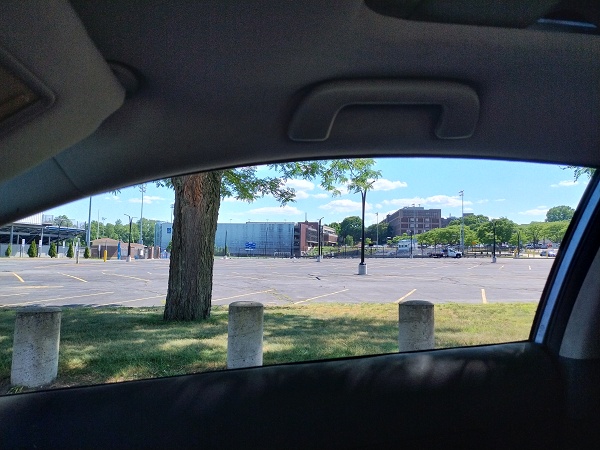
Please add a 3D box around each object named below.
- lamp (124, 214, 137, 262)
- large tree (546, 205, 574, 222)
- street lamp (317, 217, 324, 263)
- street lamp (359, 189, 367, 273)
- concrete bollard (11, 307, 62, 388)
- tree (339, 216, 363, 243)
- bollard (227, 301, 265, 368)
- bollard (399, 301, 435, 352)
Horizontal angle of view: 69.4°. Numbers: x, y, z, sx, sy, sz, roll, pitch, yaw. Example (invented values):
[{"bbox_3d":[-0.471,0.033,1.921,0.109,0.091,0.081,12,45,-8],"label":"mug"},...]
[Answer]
[{"bbox_3d":[-23.577,1.856,60.022,1.500,6.600,0.600,1,-3,-13],"label":"lamp"},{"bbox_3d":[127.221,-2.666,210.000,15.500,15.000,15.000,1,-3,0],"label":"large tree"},{"bbox_3d":[3.006,2.229,64.349,1.200,6.600,0.600,1,-3,-13],"label":"street lamp"},{"bbox_3d":[4.492,0.228,30.714,1.500,6.600,0.600,1,-3,-13],"label":"street lamp"},{"bbox_3d":[-2.223,1.017,3.669,0.330,0.610,0.330,1,-3,-13],"label":"concrete bollard"},{"bbox_3d":[22.144,3.070,190.000,12.000,14.000,12.000,1,-3,0],"label":"tree"},{"bbox_3d":[-0.507,1.058,4.077,0.330,0.610,0.330,1,-3,-13],"label":"bollard"},{"bbox_3d":[1.192,1.083,4.418,0.330,0.610,0.330,1,-3,-13],"label":"bollard"}]

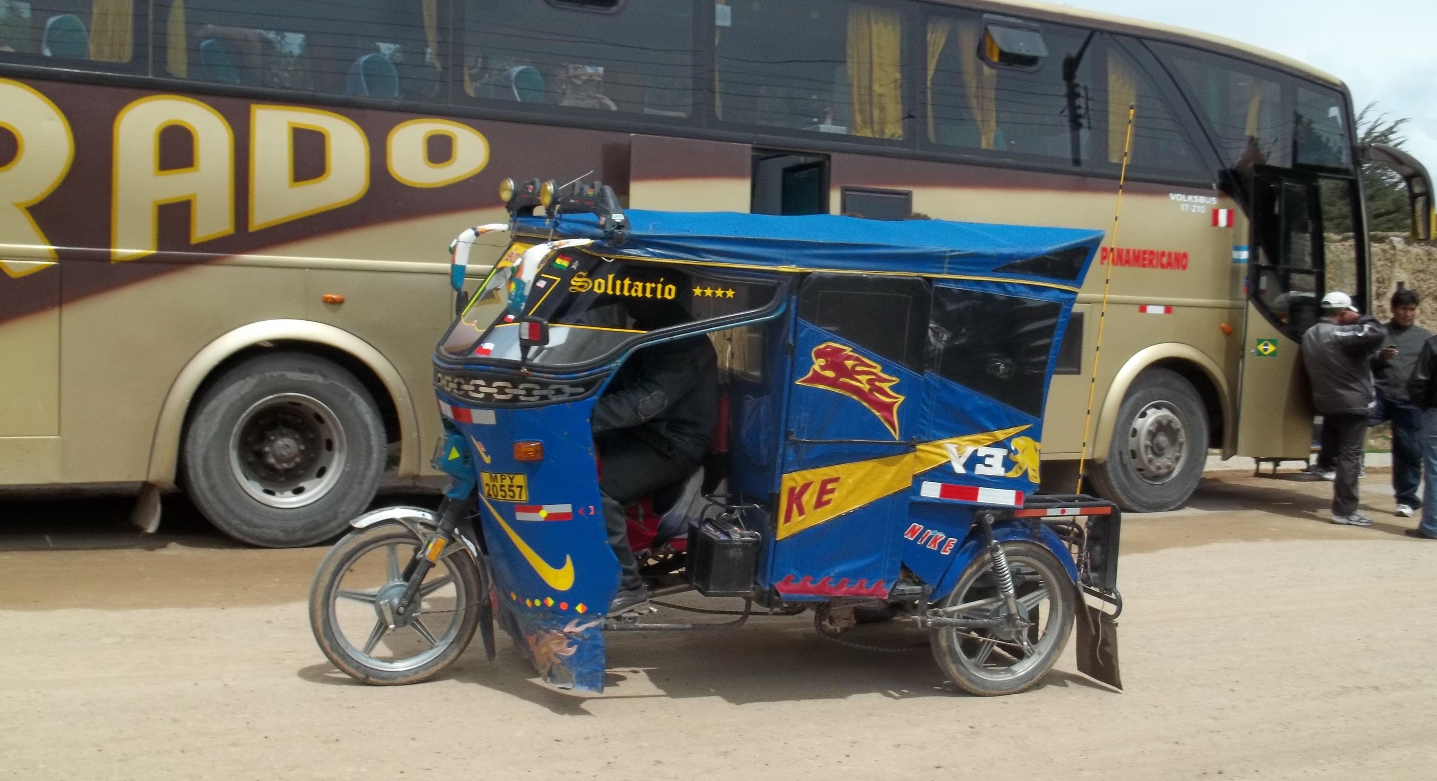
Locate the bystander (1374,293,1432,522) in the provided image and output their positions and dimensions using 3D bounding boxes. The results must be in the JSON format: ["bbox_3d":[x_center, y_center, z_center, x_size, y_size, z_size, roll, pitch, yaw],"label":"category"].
[{"bbox_3d":[5.063,0.087,10.120,0.520,1.680,0.380,2,3,7],"label":"bystander"}]

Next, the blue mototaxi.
[{"bbox_3d":[0.005,0.161,5.097,2.930,1.770,1.230,1,3,-23],"label":"blue mototaxi"}]

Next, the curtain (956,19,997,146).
[{"bbox_3d":[1.687,-2.007,8.989,0.348,0.853,0.110,0,3,-26],"label":"curtain"}]

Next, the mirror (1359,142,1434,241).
[{"bbox_3d":[5.276,-1.549,10.649,0.480,0.780,0.300,0,3,-26],"label":"mirror"}]

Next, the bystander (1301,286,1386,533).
[{"bbox_3d":[4.432,0.131,9.700,0.480,1.640,0.500,0,3,-25],"label":"bystander"}]

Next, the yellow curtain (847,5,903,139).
[{"bbox_3d":[0.989,-2.014,8.654,0.414,0.857,0.110,0,3,-26],"label":"yellow curtain"}]

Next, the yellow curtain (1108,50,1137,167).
[{"bbox_3d":[2.812,-1.980,9.530,0.271,0.809,0.110,0,3,-26],"label":"yellow curtain"}]

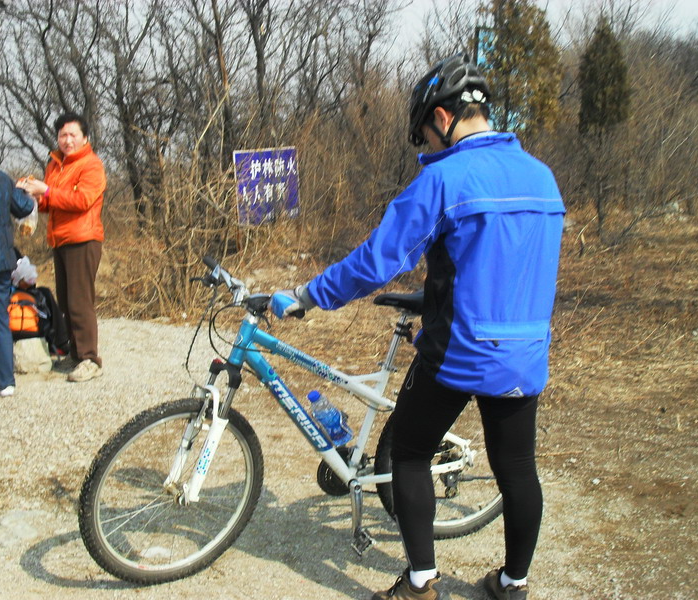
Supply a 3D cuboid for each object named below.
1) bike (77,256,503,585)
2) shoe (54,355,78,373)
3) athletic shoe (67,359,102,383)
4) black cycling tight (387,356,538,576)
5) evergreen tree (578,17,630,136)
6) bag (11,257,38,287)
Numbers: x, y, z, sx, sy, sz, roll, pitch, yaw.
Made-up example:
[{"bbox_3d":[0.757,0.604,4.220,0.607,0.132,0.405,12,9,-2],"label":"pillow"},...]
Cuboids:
[{"bbox_3d":[-0.072,0.417,3.411,1.720,1.060,0.620,-3,13,-23],"label":"bike"},{"bbox_3d":[-1.755,0.394,6.185,0.265,0.105,0.100,-8,13,-40],"label":"shoe"},{"bbox_3d":[-1.623,0.435,5.980,0.250,0.110,0.095,-8,14,-41],"label":"athletic shoe"},{"bbox_3d":[0.384,0.492,3.200,0.400,0.800,0.370,-7,13,-37],"label":"black cycling tight"},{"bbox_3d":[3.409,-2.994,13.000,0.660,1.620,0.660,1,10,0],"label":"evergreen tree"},{"bbox_3d":[-2.103,-0.185,6.300,0.180,0.190,0.160,-2,11,-15],"label":"bag"}]

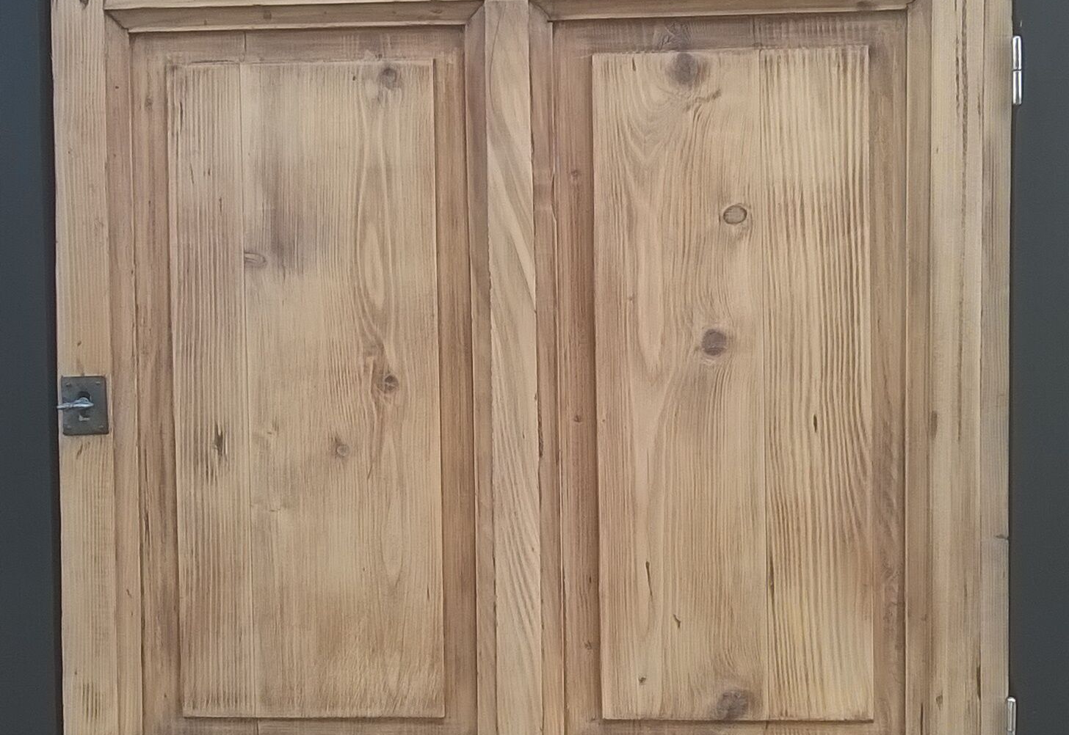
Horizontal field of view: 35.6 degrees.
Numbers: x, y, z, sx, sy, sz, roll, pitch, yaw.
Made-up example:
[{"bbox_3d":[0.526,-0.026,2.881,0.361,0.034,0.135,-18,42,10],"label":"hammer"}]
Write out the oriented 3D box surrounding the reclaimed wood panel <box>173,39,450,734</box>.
[{"bbox_3d":[-0.180,0.018,1.327,0.212,0.525,0.020,-1,2,4],"label":"reclaimed wood panel"}]

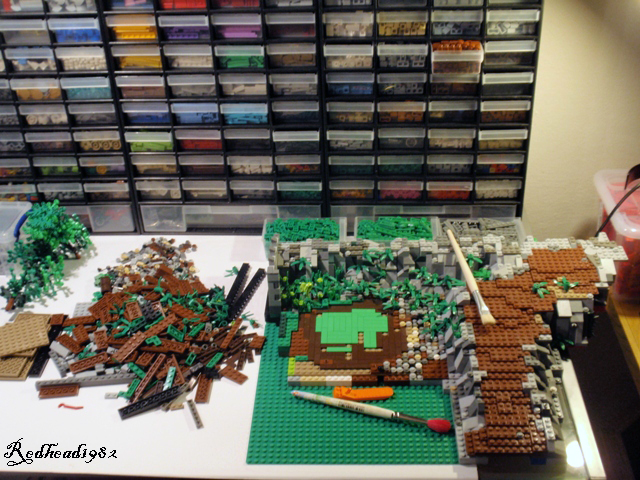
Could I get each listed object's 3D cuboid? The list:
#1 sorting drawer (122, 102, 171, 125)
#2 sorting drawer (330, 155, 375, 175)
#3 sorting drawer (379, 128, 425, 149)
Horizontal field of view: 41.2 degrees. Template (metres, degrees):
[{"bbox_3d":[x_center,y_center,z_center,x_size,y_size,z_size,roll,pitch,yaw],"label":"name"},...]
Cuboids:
[{"bbox_3d":[-0.253,-0.223,1.322,0.069,0.037,0.137,0,33,4],"label":"sorting drawer"},{"bbox_3d":[0.053,-0.148,1.356,0.068,0.038,0.135,0,33,4],"label":"sorting drawer"},{"bbox_3d":[0.126,-0.186,1.325,0.069,0.037,0.134,0,33,5],"label":"sorting drawer"}]

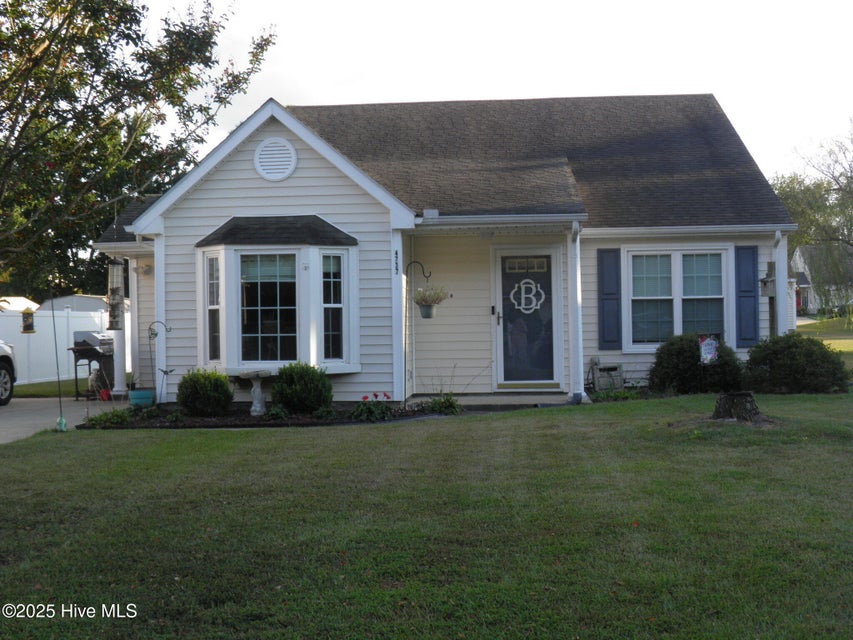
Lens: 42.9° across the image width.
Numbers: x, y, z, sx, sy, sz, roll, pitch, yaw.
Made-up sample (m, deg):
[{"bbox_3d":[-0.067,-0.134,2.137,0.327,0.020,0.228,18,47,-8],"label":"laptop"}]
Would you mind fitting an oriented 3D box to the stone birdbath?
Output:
[{"bbox_3d":[-2.170,0.930,13.800,0.410,0.570,0.410,-1,0,0],"label":"stone birdbath"}]

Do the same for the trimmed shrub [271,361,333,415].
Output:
[{"bbox_3d":[-1.579,0.850,13.700,0.780,0.680,0.760,-1,0,0],"label":"trimmed shrub"}]

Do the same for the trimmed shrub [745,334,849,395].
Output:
[{"bbox_3d":[5.374,0.610,15.750,1.500,0.860,1.300,-1,0,0],"label":"trimmed shrub"}]

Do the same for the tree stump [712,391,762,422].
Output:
[{"bbox_3d":[3.542,0.975,12.350,0.570,0.335,0.540,-1,0,0],"label":"tree stump"}]

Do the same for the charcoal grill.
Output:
[{"bbox_3d":[-5.632,0.765,18.450,0.600,1.170,1.100,-1,0,6],"label":"charcoal grill"}]

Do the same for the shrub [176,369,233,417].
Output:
[{"bbox_3d":[-2.835,0.920,13.850,0.710,0.600,0.700,-1,0,0],"label":"shrub"}]

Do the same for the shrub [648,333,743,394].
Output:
[{"bbox_3d":[3.944,0.625,15.900,1.380,0.880,1.250,-1,0,0],"label":"shrub"}]

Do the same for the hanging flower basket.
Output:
[{"bbox_3d":[0.066,-0.245,14.350,0.450,0.450,0.440,-1,0,0],"label":"hanging flower basket"}]

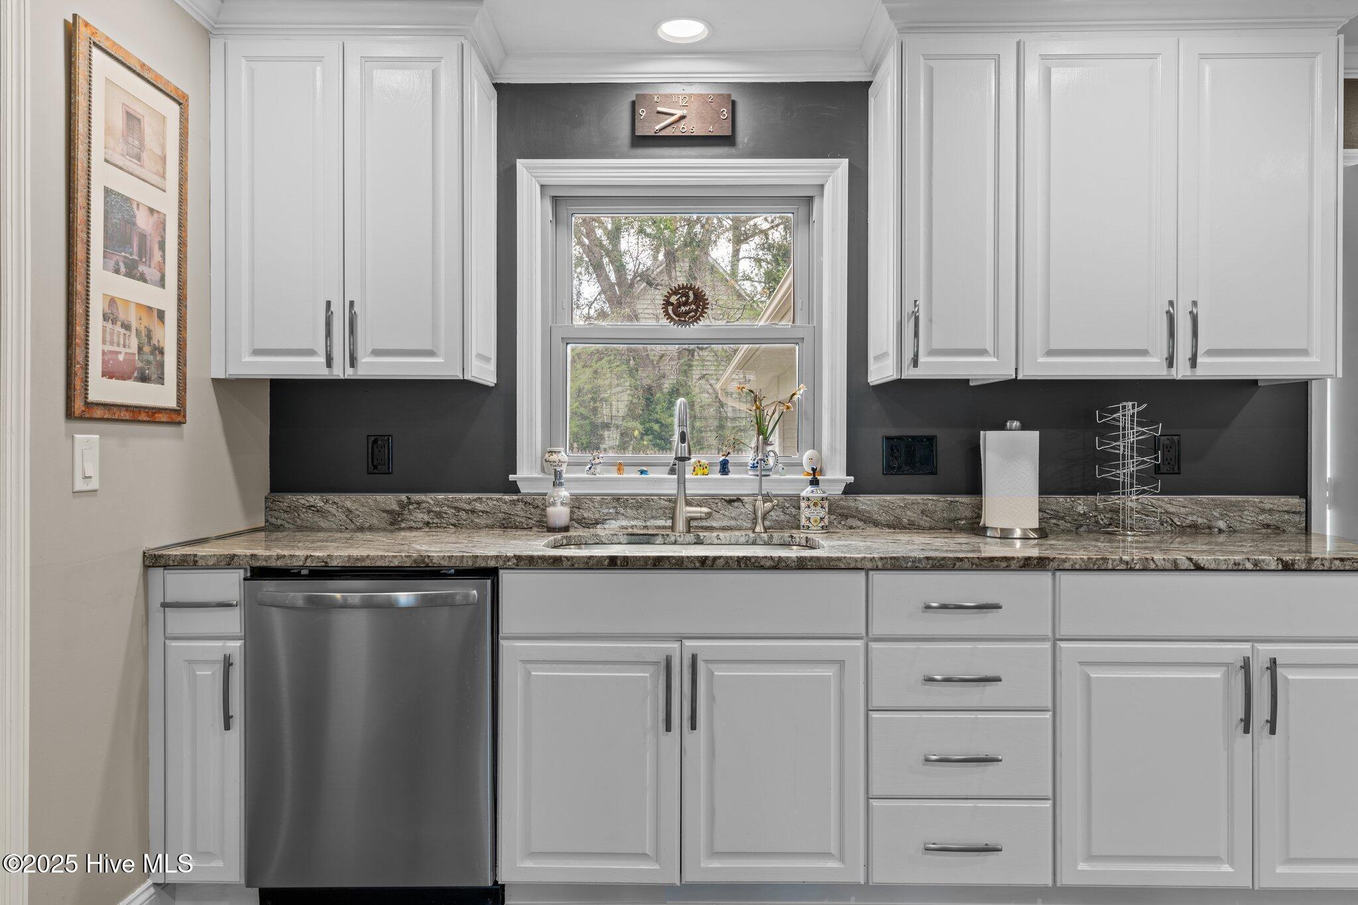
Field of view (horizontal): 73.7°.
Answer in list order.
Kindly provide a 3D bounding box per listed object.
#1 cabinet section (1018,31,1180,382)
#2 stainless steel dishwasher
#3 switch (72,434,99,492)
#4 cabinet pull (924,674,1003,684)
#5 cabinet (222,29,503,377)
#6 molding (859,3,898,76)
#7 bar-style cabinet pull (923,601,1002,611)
[{"bbox_3d":[1.145,-0.667,2.625,0.432,0.925,0.340,0,0,0],"label":"cabinet section"},{"bbox_3d":[-0.751,0.675,2.483,0.602,0.792,0.620,0,0,1],"label":"stainless steel dishwasher"},{"bbox_3d":[-1.301,0.024,1.990,0.010,0.125,0.080,0,0,0],"label":"switch"},{"bbox_3d":[0.686,0.548,2.187,0.189,0.016,0.032,0,0,0],"label":"cabinet pull"},{"bbox_3d":[-0.929,-0.674,2.656,0.716,0.939,0.368,0,0,1],"label":"cabinet"},{"bbox_3d":[0.578,-1.196,2.615,0.057,0.100,0.410,0,0,1],"label":"molding"},{"bbox_3d":[0.679,0.367,2.169,0.185,0.019,0.034,0,0,1],"label":"bar-style cabinet pull"}]

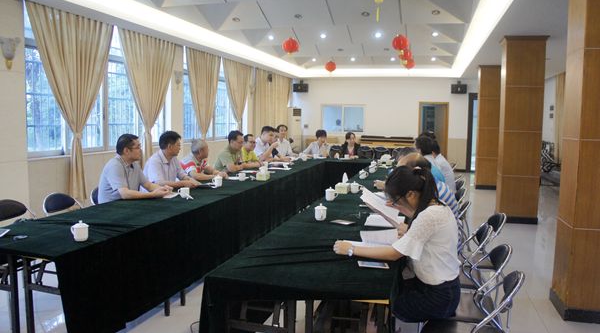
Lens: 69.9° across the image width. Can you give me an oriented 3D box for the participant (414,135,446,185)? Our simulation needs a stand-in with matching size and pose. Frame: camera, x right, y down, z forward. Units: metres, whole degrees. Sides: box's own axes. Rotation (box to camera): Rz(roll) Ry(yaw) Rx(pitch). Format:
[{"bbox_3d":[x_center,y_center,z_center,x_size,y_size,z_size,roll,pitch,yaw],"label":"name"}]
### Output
[{"bbox_3d":[1.270,0.334,4.531,0.750,1.320,0.480,2,6,17],"label":"participant"}]

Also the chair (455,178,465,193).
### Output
[{"bbox_3d":[1.685,0.548,5.056,0.500,0.790,0.460,2,6,13],"label":"chair"}]

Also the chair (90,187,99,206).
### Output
[{"bbox_3d":[-1.925,0.617,4.640,0.480,0.790,0.450,2,6,17],"label":"chair"}]

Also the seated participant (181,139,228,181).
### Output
[{"bbox_3d":[-1.407,0.261,5.832,0.750,1.260,0.540,2,6,17],"label":"seated participant"}]

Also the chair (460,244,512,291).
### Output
[{"bbox_3d":[0.871,0.794,2.369,0.480,0.800,0.450,2,6,17],"label":"chair"}]

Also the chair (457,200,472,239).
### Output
[{"bbox_3d":[1.188,0.670,3.660,0.480,0.800,0.450,2,6,17],"label":"chair"}]

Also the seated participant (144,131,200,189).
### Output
[{"bbox_3d":[-1.389,0.285,4.793,0.800,1.340,0.520,2,6,17],"label":"seated participant"}]

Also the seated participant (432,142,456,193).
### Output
[{"bbox_3d":[1.466,0.296,5.098,0.750,1.280,0.500,2,6,17],"label":"seated participant"}]

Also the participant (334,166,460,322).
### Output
[{"bbox_3d":[0.513,0.592,2.365,0.720,1.220,0.500,2,6,17],"label":"participant"}]

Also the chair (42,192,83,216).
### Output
[{"bbox_3d":[-2.167,0.658,4.224,0.480,0.790,0.450,2,6,17],"label":"chair"}]

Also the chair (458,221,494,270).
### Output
[{"bbox_3d":[1.035,0.768,2.891,0.500,0.790,0.460,2,6,13],"label":"chair"}]

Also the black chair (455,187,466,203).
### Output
[{"bbox_3d":[1.499,0.606,4.488,0.500,0.790,0.460,2,6,13],"label":"black chair"}]

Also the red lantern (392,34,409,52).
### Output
[{"bbox_3d":[1.864,-2.275,7.933,0.300,0.320,0.300,2,6,17],"label":"red lantern"}]

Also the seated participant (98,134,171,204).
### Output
[{"bbox_3d":[-1.552,0.349,4.072,0.720,1.320,0.540,2,6,17],"label":"seated participant"}]

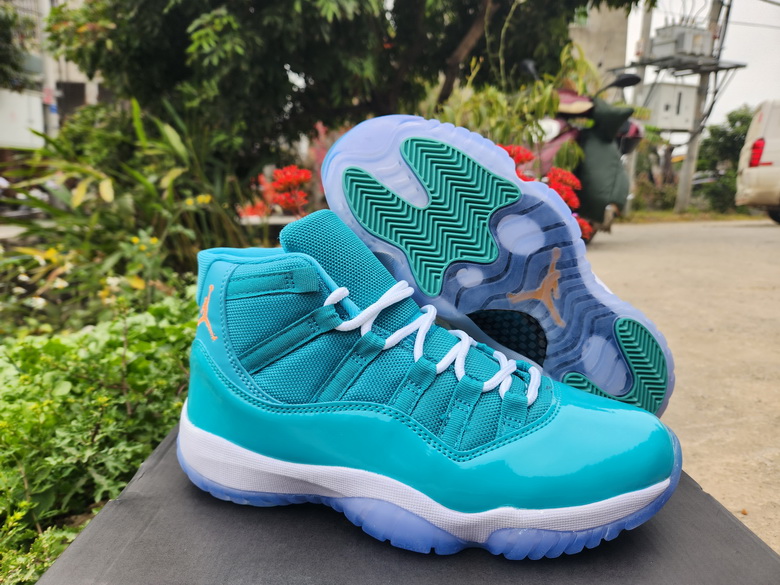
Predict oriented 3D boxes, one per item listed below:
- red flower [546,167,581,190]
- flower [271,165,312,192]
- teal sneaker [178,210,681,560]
[{"bbox_3d":[0.453,-0.296,1.350,0.091,0.065,0.087,3,10,18],"label":"red flower"},{"bbox_3d":[-0.247,-0.286,1.300,0.105,0.070,0.097,-2,10,-10],"label":"flower"},{"bbox_3d":[0.014,0.037,0.295,0.298,0.166,0.110,2,10,10],"label":"teal sneaker"}]

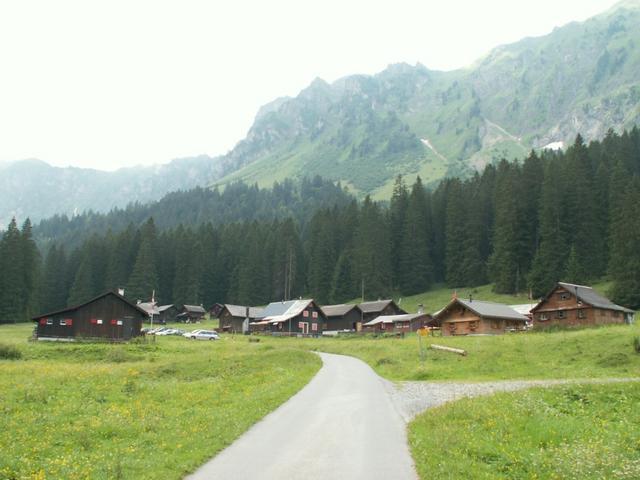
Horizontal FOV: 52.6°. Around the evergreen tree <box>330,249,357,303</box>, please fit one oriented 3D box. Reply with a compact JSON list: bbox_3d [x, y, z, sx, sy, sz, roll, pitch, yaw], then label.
[{"bbox_3d":[6.260,9.410,172.360,6.910,14.420,6.910,0,-8,2],"label":"evergreen tree"}]

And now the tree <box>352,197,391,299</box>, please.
[{"bbox_3d":[13.780,1.957,174.427,8.500,28.150,8.500,0,-10,5],"label":"tree"}]

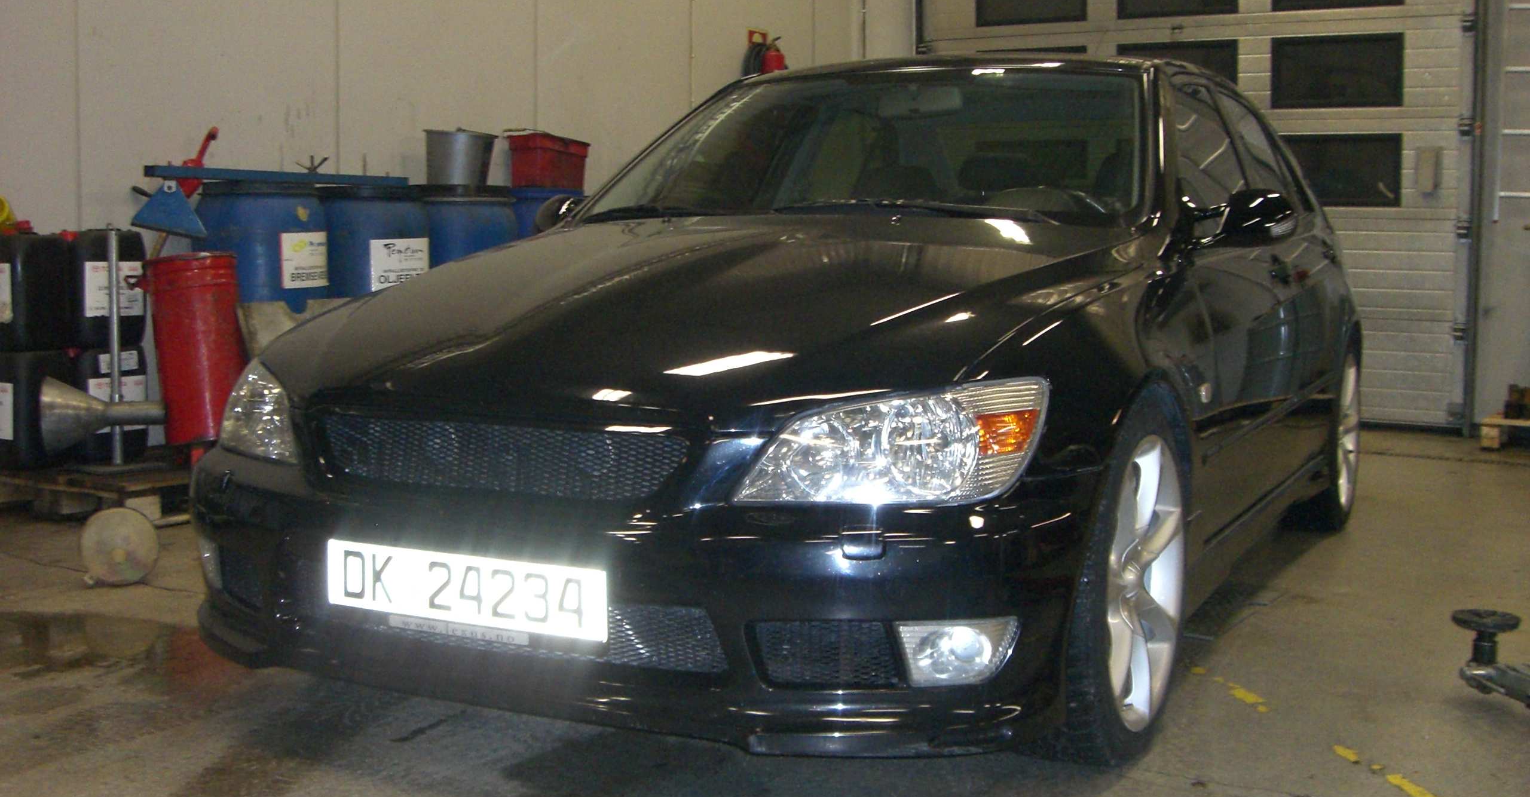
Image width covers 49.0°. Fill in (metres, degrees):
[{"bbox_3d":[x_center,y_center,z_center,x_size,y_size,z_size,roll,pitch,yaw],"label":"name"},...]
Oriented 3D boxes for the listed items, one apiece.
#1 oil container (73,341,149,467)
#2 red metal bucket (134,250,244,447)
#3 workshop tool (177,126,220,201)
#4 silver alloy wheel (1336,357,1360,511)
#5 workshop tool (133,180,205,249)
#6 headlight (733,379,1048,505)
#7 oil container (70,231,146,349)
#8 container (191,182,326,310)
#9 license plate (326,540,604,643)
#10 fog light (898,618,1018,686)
[{"bbox_3d":[-2.284,0.011,5.680,0.250,0.390,0.270,4,6,33],"label":"oil container"},{"bbox_3d":[-1.845,-0.162,5.497,0.300,0.610,0.300,-6,5,-18],"label":"red metal bucket"},{"bbox_3d":[-1.959,-0.813,5.812,0.100,0.260,0.120,22,6,33],"label":"workshop tool"},{"bbox_3d":[1.737,0.103,5.259,0.190,0.485,0.485,3,6,26],"label":"silver alloy wheel"},{"bbox_3d":[-1.809,-0.572,5.100,0.225,0.175,0.060,8,10,-12],"label":"workshop tool"},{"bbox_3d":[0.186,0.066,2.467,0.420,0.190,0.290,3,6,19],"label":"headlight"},{"bbox_3d":[-2.153,-0.349,5.318,0.250,0.374,0.278,4,6,31],"label":"oil container"},{"bbox_3d":[-1.751,-0.358,5.839,0.450,0.780,0.450,4,6,31],"label":"container"},{"bbox_3d":[-0.464,0.291,2.566,0.520,0.112,0.020,3,6,26],"label":"license plate"},{"bbox_3d":[0.280,0.366,2.425,0.155,0.108,0.120,3,6,19],"label":"fog light"}]

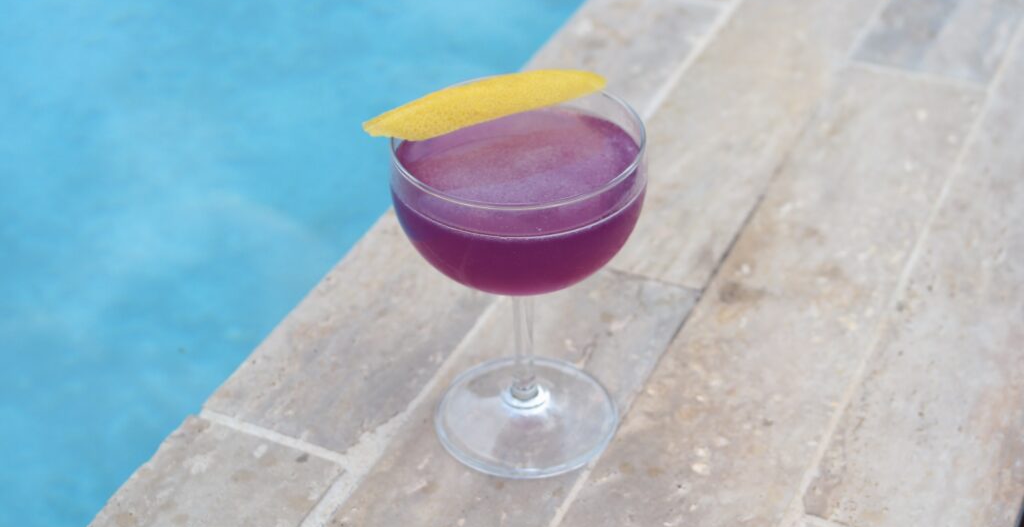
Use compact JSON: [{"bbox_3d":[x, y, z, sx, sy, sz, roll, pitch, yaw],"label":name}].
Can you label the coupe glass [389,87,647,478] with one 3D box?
[{"bbox_3d":[0.004,0.009,0.692,0.102,0.146,0.102,-2,37,0],"label":"coupe glass"}]

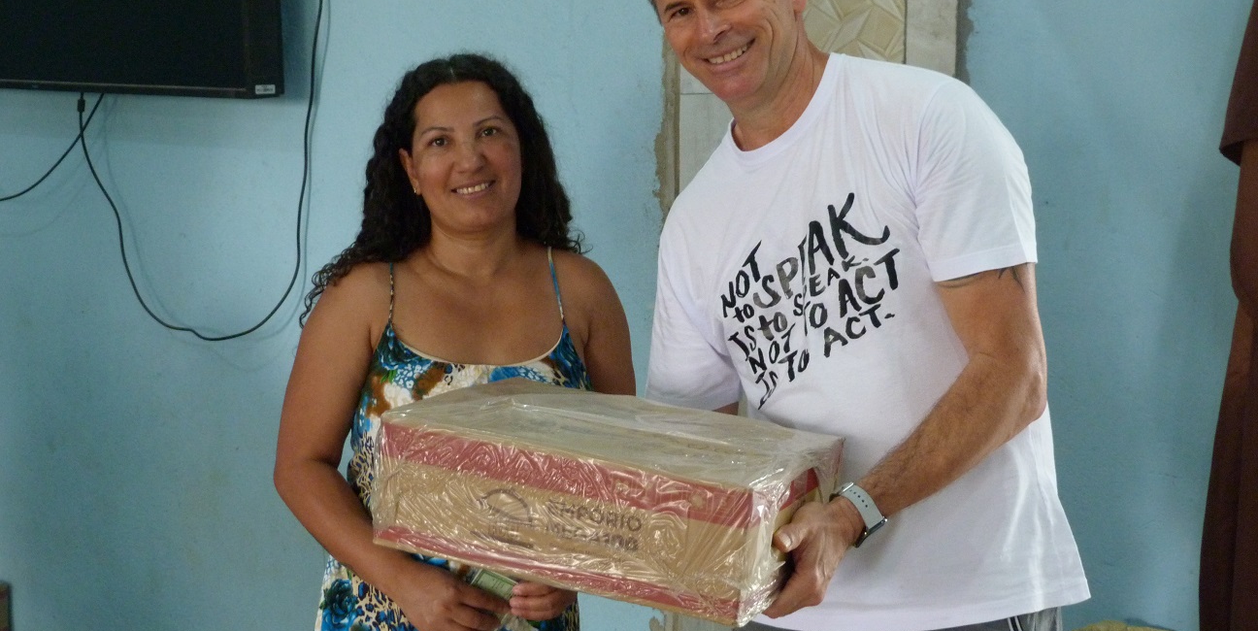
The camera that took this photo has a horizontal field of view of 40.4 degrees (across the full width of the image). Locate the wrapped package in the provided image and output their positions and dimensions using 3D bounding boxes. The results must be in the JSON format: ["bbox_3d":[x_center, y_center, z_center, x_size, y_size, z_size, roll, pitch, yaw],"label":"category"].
[{"bbox_3d":[-0.018,0.197,1.933,0.437,0.142,0.295,9,10,24],"label":"wrapped package"}]

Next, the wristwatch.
[{"bbox_3d":[0.255,0.216,1.870,0.037,0.057,0.063,-35,-6,-24],"label":"wristwatch"}]

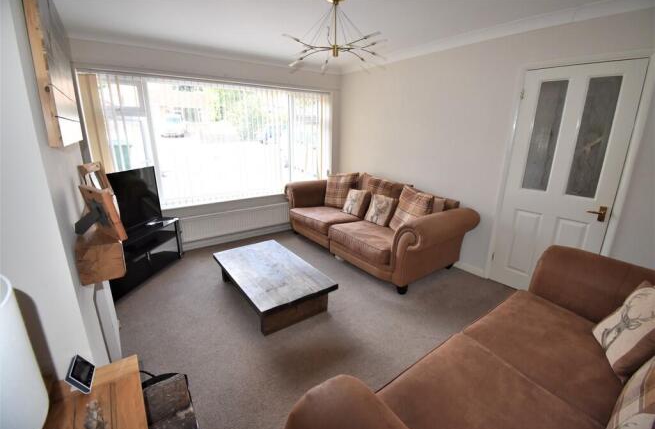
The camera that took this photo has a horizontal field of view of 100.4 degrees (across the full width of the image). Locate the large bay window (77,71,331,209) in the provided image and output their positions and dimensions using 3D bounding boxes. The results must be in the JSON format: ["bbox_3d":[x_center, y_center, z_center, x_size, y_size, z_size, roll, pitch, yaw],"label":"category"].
[{"bbox_3d":[-1.168,-0.920,3.623,2.987,1.457,0.130,-11,19,-33],"label":"large bay window"}]

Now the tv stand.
[{"bbox_3d":[-2.097,0.432,2.871,0.430,0.510,1.040,2,16,10],"label":"tv stand"}]

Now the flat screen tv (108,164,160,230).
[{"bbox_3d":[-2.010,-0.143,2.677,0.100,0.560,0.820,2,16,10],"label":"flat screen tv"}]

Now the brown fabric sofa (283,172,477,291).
[{"bbox_3d":[0.488,0.035,3.502,0.950,0.880,2.410,-11,19,-33],"label":"brown fabric sofa"}]

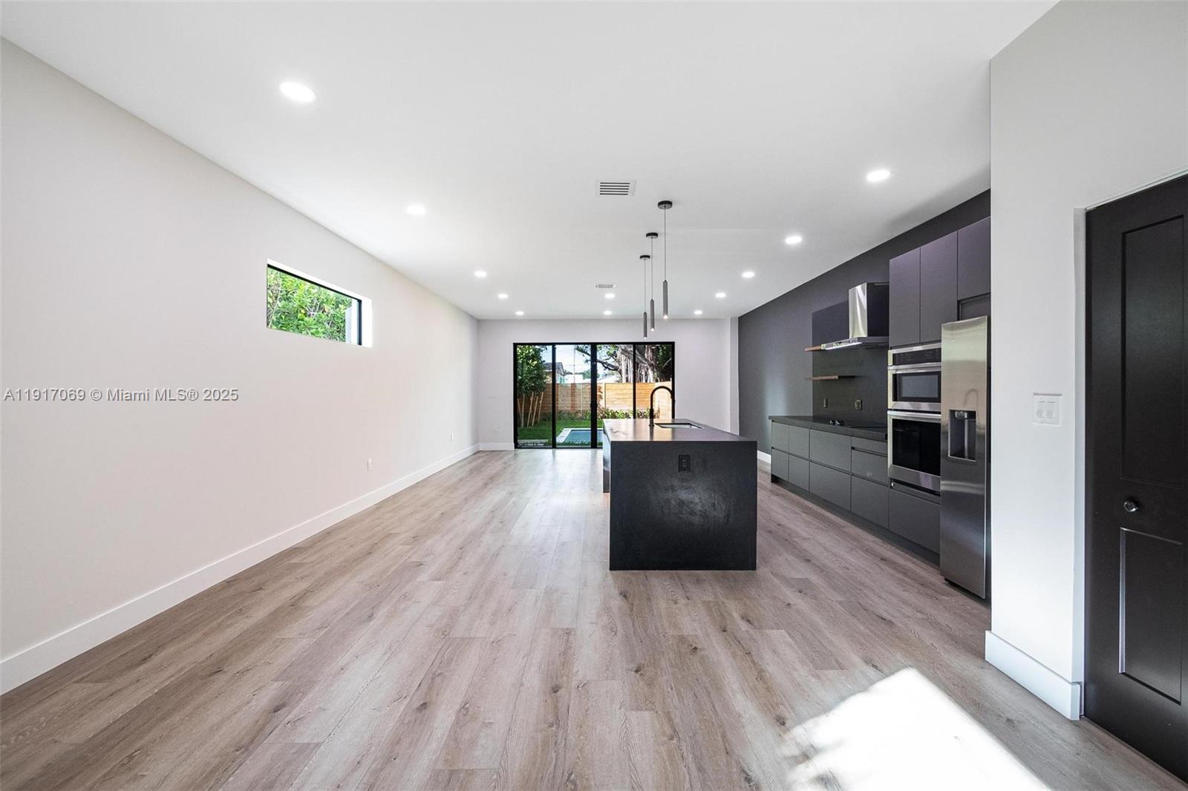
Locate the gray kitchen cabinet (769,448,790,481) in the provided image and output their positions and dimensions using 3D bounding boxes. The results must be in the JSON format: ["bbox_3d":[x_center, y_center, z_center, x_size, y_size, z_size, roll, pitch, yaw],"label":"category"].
[{"bbox_3d":[2.863,0.958,6.386,0.580,0.354,0.600,0,1,0],"label":"gray kitchen cabinet"}]

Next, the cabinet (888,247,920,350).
[{"bbox_3d":[2.780,-0.773,3.709,0.570,0.725,0.365,0,1,0],"label":"cabinet"}]

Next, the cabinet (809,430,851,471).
[{"bbox_3d":[2.786,0.574,4.917,0.570,0.360,0.855,0,1,0],"label":"cabinet"}]

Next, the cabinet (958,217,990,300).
[{"bbox_3d":[2.840,-0.907,2.994,0.580,0.480,0.460,0,1,0],"label":"cabinet"}]

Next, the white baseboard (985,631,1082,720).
[{"bbox_3d":[1.929,1.228,2.054,0.030,0.143,0.408,0,1,0],"label":"white baseboard"}]

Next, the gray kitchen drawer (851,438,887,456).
[{"bbox_3d":[2.784,0.453,4.203,0.570,0.100,0.560,0,1,0],"label":"gray kitchen drawer"}]

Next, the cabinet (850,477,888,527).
[{"bbox_3d":[2.849,0.972,4.289,0.580,0.351,0.591,0,1,0],"label":"cabinet"}]

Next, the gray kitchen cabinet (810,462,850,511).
[{"bbox_3d":[2.854,0.970,5.036,0.580,0.356,0.902,0,1,0],"label":"gray kitchen cabinet"}]

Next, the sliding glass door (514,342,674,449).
[{"bbox_3d":[0.005,0.013,10.211,3.536,2.350,0.140,0,1,0],"label":"sliding glass door"}]

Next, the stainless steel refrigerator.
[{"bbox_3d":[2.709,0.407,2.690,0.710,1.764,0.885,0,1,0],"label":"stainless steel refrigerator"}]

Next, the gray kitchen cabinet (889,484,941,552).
[{"bbox_3d":[2.783,0.962,3.552,0.570,0.362,0.715,0,1,0],"label":"gray kitchen cabinet"}]

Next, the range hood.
[{"bbox_3d":[2.908,-0.858,5.024,0.485,0.661,0.763,0,1,0],"label":"range hood"}]

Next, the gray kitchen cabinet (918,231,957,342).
[{"bbox_3d":[2.843,-0.779,3.426,0.580,0.747,0.402,0,1,0],"label":"gray kitchen cabinet"}]

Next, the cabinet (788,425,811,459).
[{"bbox_3d":[2.788,0.565,5.654,0.570,0.362,0.600,0,1,0],"label":"cabinet"}]

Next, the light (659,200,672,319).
[{"bbox_3d":[0.585,-1.109,3.802,0.117,0.952,0.117,0,1,0],"label":"light"}]

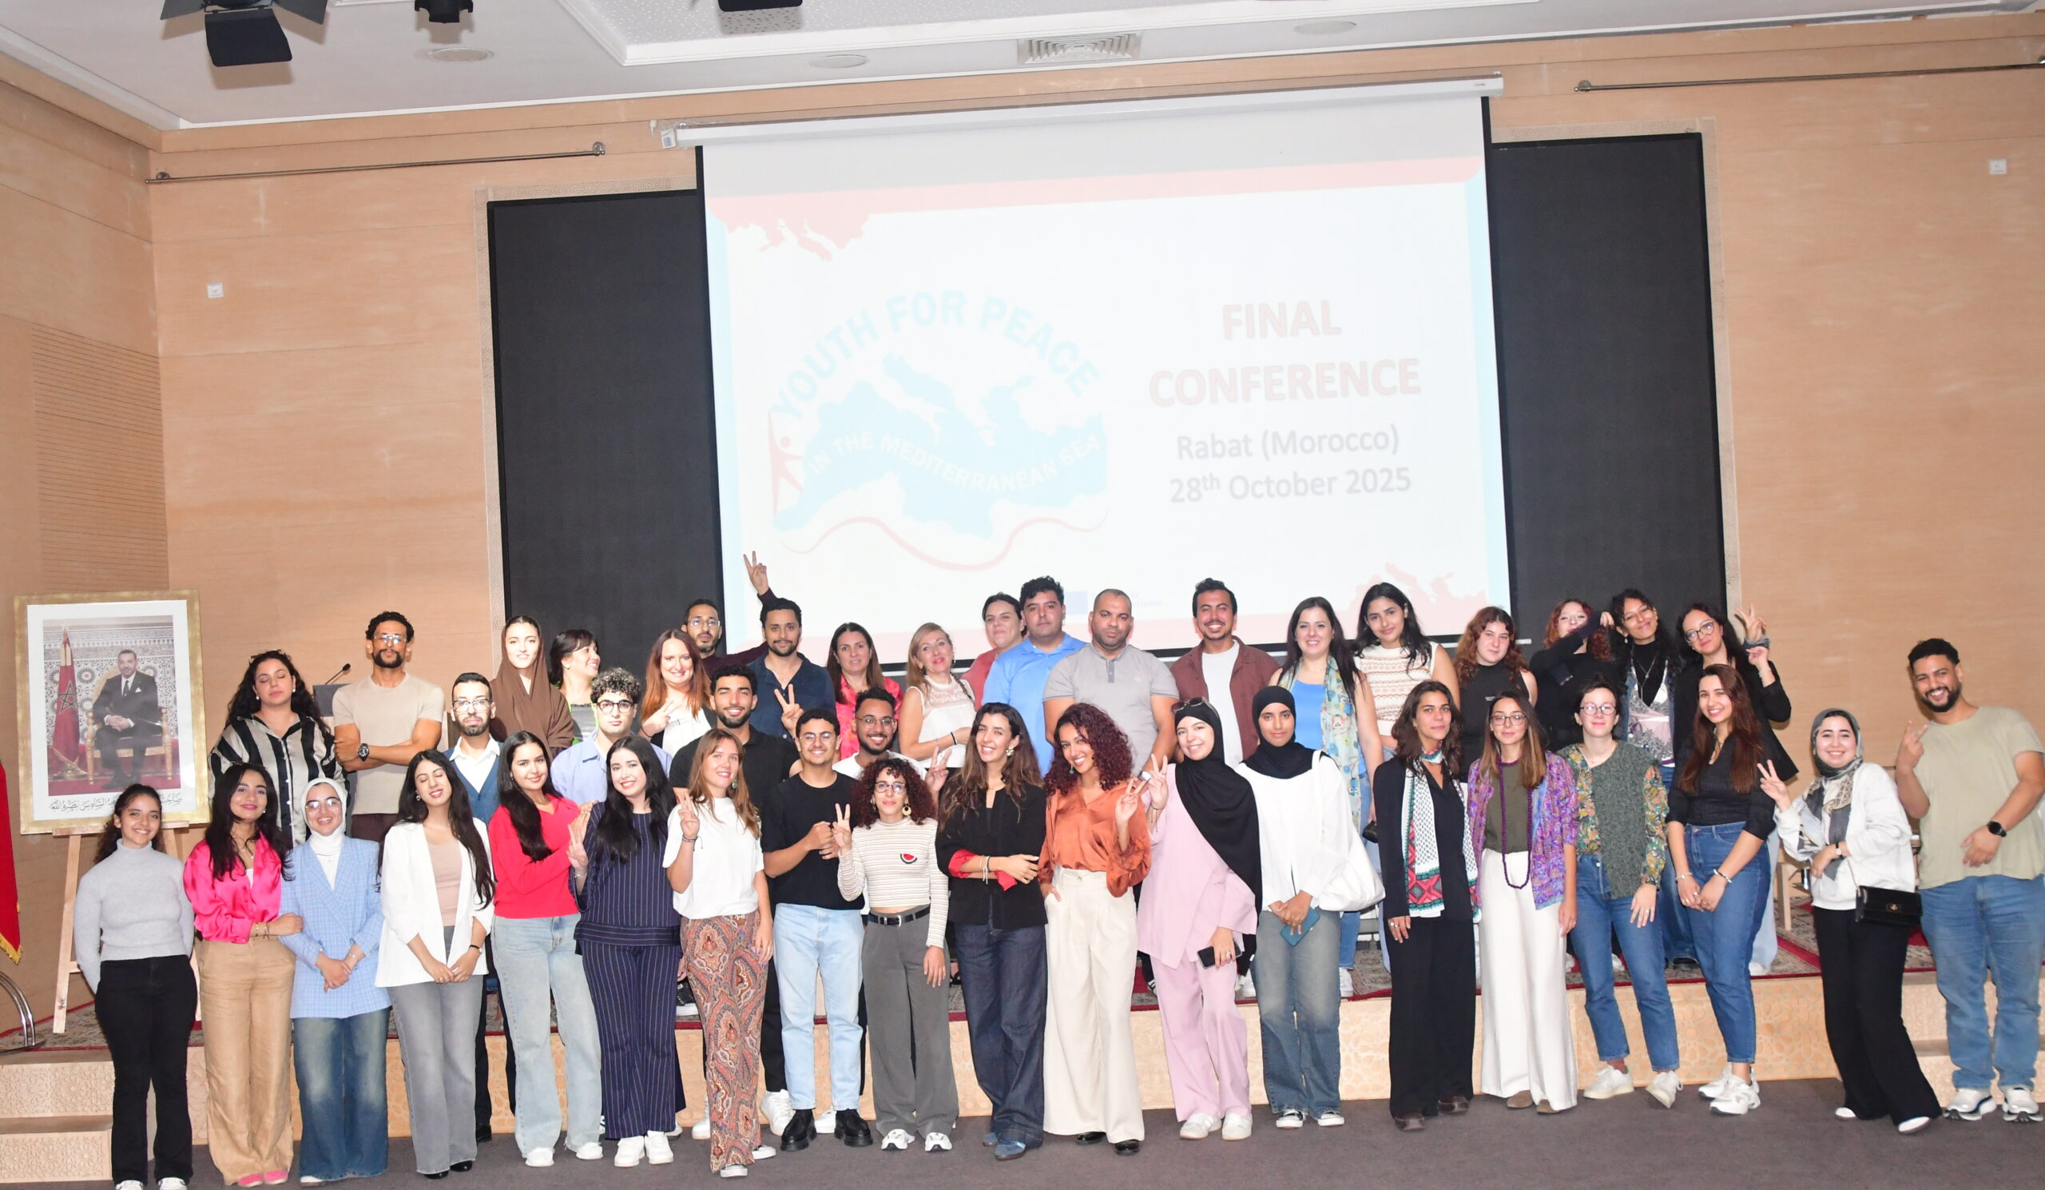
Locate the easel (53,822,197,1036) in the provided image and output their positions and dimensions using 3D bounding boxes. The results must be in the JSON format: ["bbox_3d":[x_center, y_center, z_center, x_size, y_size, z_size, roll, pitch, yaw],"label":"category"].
[{"bbox_3d":[-4.104,1.144,10.883,0.660,1.600,0.620,-3,-1,-18],"label":"easel"}]

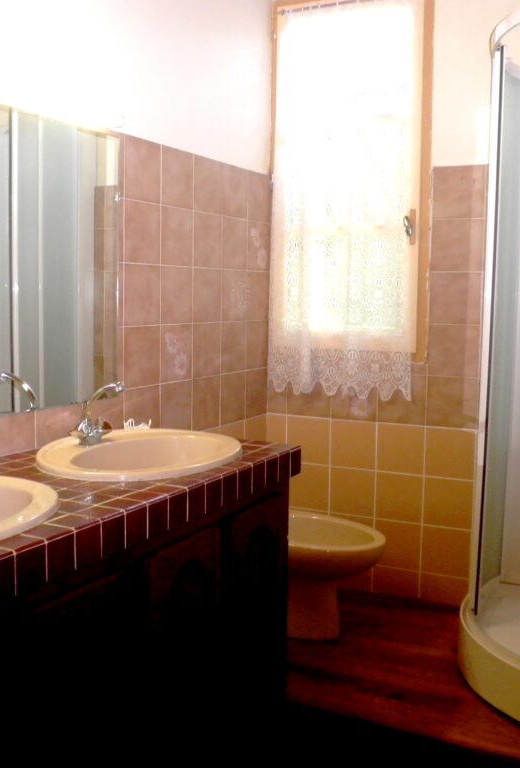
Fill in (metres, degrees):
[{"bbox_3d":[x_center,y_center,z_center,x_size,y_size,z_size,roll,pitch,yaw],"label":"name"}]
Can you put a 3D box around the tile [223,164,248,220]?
[{"bbox_3d":[-0.098,-0.734,2.959,0.010,0.200,0.200,4,7,27],"label":"tile"}]

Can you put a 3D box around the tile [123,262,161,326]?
[{"bbox_3d":[-0.379,-0.286,2.473,0.010,0.200,0.200,4,7,27],"label":"tile"}]

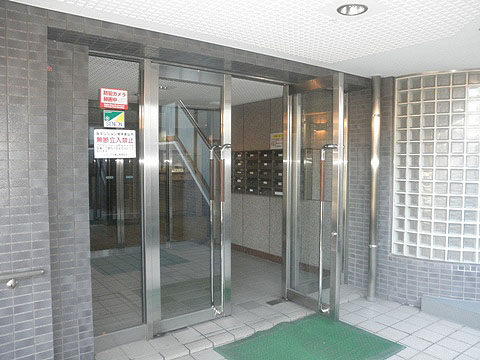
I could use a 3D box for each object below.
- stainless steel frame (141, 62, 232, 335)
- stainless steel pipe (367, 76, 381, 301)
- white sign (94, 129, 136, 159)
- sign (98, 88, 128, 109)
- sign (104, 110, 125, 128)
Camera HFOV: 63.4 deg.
[{"bbox_3d":[-0.414,0.153,3.141,0.808,2.079,0.090,-2,3,-37],"label":"stainless steel frame"},{"bbox_3d":[1.353,0.099,3.911,0.082,2.246,0.082,-2,3,-37],"label":"stainless steel pipe"},{"bbox_3d":[-0.884,-0.254,2.770,0.298,0.200,0.008,-2,3,-37],"label":"white sign"},{"bbox_3d":[-0.888,-0.567,2.753,0.198,0.133,0.008,-2,3,-37],"label":"sign"},{"bbox_3d":[-0.889,-0.429,2.758,0.147,0.120,0.008,-2,3,-37],"label":"sign"}]

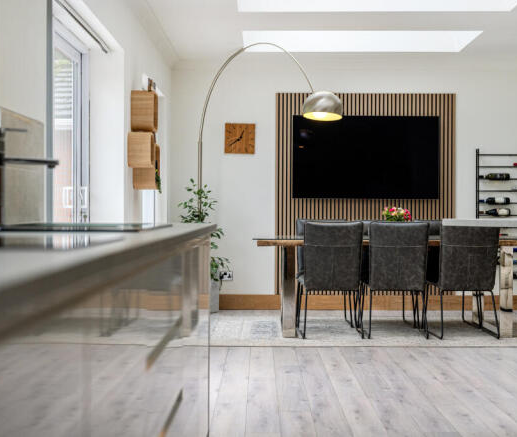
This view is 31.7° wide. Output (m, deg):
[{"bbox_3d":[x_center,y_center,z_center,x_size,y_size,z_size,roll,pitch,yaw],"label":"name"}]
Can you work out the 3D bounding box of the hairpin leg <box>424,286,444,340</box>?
[{"bbox_3d":[1.420,0.735,7.300,0.045,0.390,0.570,0,0,0],"label":"hairpin leg"}]

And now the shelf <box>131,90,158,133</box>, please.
[{"bbox_3d":[-0.797,-0.737,6.410,0.160,0.290,0.290,0,0,0],"label":"shelf"}]

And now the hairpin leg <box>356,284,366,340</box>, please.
[{"bbox_3d":[0.810,0.735,7.280,0.045,0.390,0.550,0,0,0],"label":"hairpin leg"}]

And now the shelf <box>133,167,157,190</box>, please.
[{"bbox_3d":[-0.797,-0.365,6.530,0.155,0.300,0.300,0,0,0],"label":"shelf"}]

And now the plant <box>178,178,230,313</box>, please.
[{"bbox_3d":[-0.540,0.262,8.880,0.510,1.310,0.450,0,0,0],"label":"plant"}]

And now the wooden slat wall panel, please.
[{"bbox_3d":[1.073,-0.244,9.100,1.800,2.020,0.030,0,0,0],"label":"wooden slat wall panel"}]

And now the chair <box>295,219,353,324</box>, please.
[{"bbox_3d":[0.557,0.469,7.930,0.470,0.905,0.610,0,0,0],"label":"chair"}]

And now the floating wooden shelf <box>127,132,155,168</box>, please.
[{"bbox_3d":[-0.797,-0.459,6.220,0.160,0.240,0.240,0,0,0],"label":"floating wooden shelf"}]

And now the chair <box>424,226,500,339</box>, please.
[{"bbox_3d":[1.636,0.479,7.300,0.470,0.900,0.610,0,0,0],"label":"chair"}]

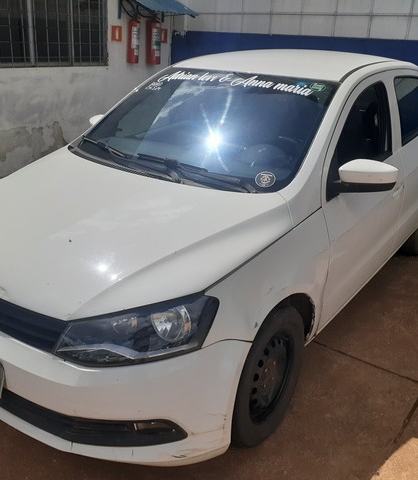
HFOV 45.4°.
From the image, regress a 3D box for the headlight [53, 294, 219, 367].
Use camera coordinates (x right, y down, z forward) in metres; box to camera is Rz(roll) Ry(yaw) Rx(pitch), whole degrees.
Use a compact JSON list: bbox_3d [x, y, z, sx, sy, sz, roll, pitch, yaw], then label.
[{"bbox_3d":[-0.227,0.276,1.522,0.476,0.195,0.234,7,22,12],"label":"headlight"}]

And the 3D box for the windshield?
[{"bbox_3d":[-0.048,-0.604,2.461,1.270,0.120,0.900,16,54,32],"label":"windshield"}]

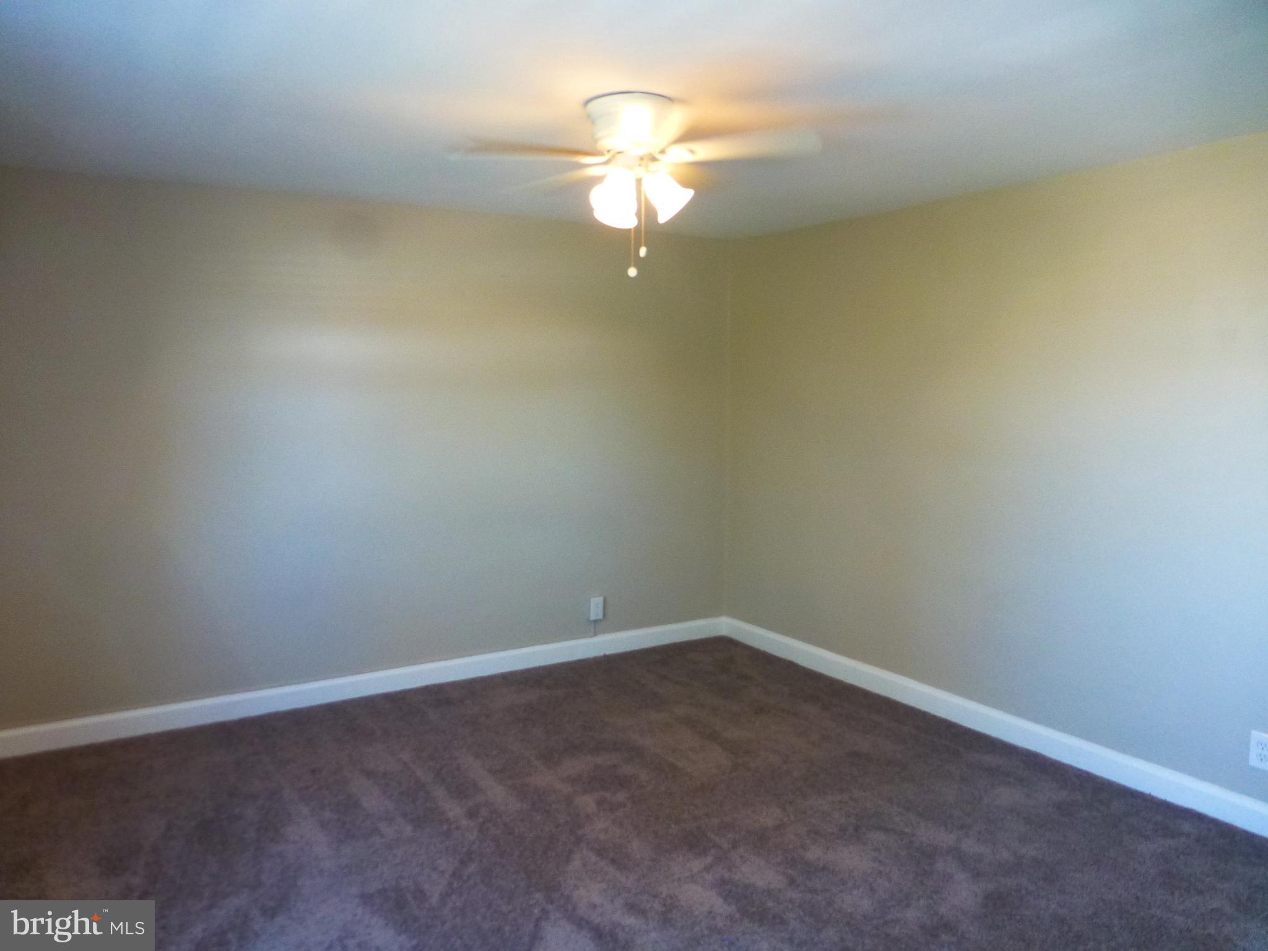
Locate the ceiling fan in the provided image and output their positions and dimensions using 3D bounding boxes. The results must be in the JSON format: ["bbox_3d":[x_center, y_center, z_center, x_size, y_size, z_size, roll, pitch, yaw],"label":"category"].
[{"bbox_3d":[0.003,-0.848,2.600,1.090,0.480,1.060,0,6,0],"label":"ceiling fan"}]

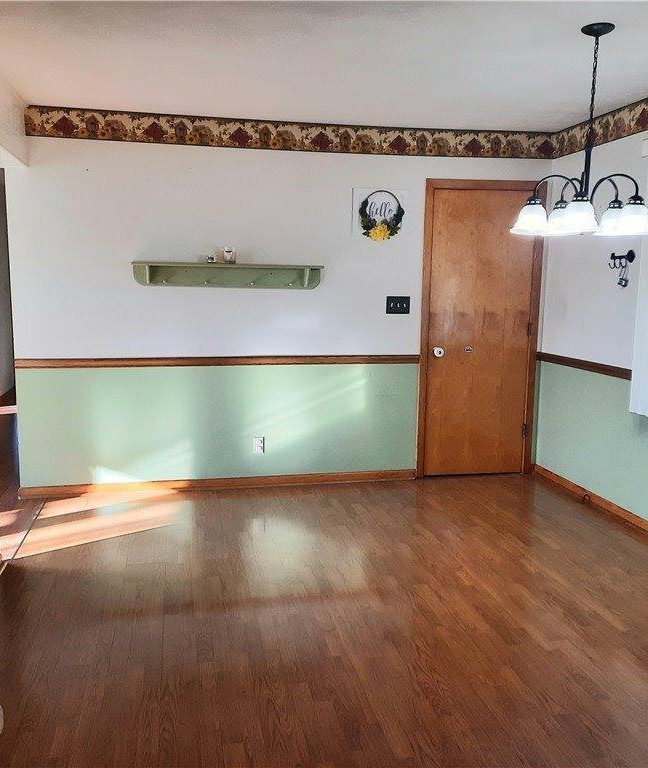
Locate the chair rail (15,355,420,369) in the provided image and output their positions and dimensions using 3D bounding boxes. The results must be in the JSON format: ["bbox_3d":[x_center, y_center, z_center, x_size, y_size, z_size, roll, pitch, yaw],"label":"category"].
[{"bbox_3d":[-0.633,-0.153,4.910,2.659,0.058,0.022,-1,8,-12],"label":"chair rail"}]

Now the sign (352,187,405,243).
[{"bbox_3d":[0.383,-1.129,4.962,0.327,0.334,0.055,-1,8,-12],"label":"sign"}]

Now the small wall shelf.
[{"bbox_3d":[-0.609,-0.694,4.781,1.225,0.149,0.130,-1,8,-12],"label":"small wall shelf"}]

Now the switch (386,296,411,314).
[{"bbox_3d":[0.513,-0.540,5.093,0.175,0.116,0.017,-1,8,-12],"label":"switch"}]

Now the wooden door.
[{"bbox_3d":[1.119,-0.364,5.256,0.888,2.101,0.055,-1,8,-12],"label":"wooden door"}]

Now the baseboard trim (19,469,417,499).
[{"bbox_3d":[-0.650,0.678,5.028,2.682,0.072,0.017,-1,8,-12],"label":"baseboard trim"}]

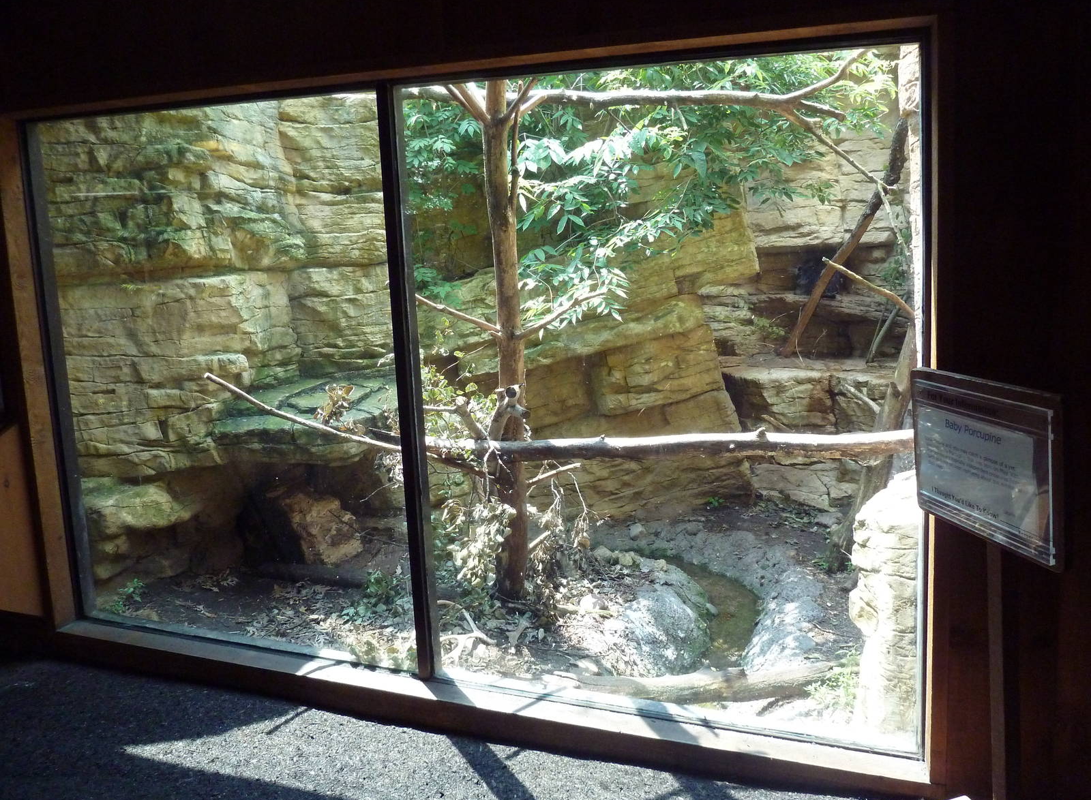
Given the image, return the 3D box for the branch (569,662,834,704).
[{"bbox_3d":[0.604,1.094,3.050,1.030,0.130,0.180,-1,8,4],"label":"branch"}]

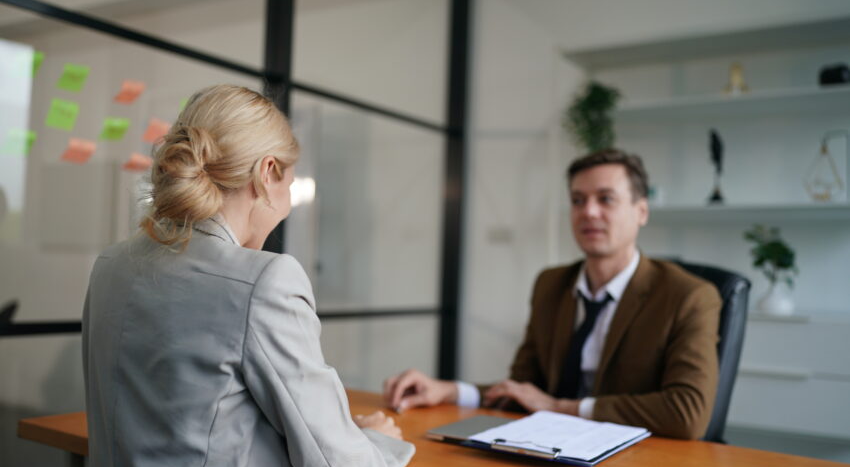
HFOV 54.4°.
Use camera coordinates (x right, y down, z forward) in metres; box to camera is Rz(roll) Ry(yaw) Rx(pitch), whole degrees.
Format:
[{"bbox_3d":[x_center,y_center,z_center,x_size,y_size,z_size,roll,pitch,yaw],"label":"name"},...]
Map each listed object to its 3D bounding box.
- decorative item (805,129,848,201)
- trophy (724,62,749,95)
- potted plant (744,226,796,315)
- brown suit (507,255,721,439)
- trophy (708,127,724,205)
[{"bbox_3d":[1.581,-0.268,3.263,0.145,0.275,0.100,0,-3,33],"label":"decorative item"},{"bbox_3d":[1.298,-0.646,3.445,0.085,0.122,0.070,0,-3,33],"label":"trophy"},{"bbox_3d":[1.393,0.145,3.332,0.180,0.345,0.165,0,-3,33],"label":"potted plant"},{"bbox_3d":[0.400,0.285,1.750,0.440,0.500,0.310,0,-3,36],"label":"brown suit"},{"bbox_3d":[1.230,-0.283,3.489,0.060,0.305,0.055,0,-3,33],"label":"trophy"}]

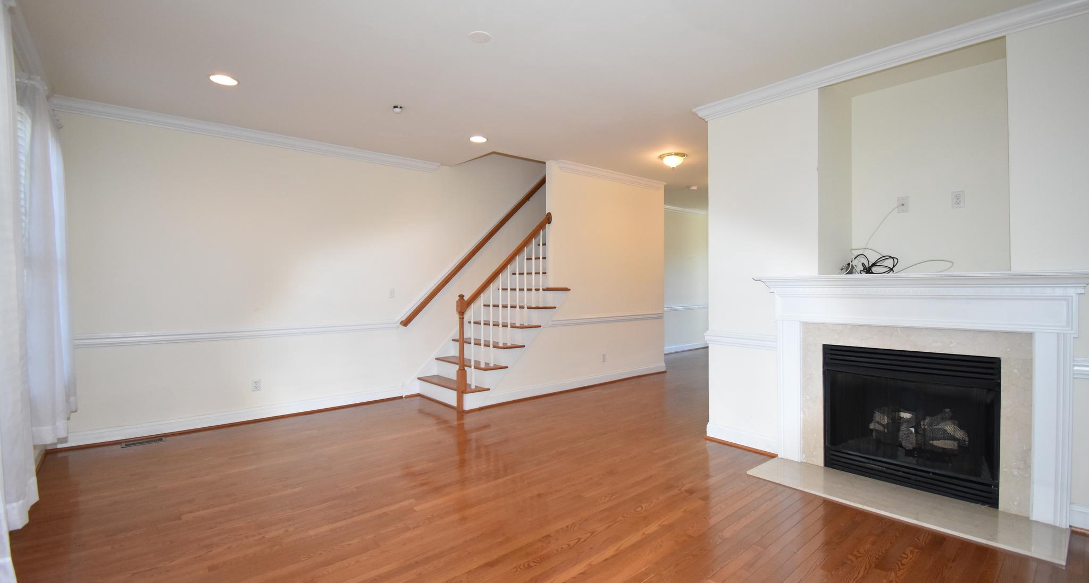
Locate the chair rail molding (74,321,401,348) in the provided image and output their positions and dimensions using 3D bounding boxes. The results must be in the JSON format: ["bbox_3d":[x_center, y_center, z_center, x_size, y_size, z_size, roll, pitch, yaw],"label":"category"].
[{"bbox_3d":[-2.758,0.387,4.401,2.775,0.106,0.040,-1,1,-38],"label":"chair rail molding"}]

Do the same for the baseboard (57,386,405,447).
[{"bbox_3d":[-2.760,1.159,4.416,2.852,0.116,0.025,-1,1,-38],"label":"baseboard"}]

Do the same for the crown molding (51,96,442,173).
[{"bbox_3d":[-2.548,-1.480,4.518,3.254,0.102,0.086,-1,1,-38],"label":"crown molding"}]

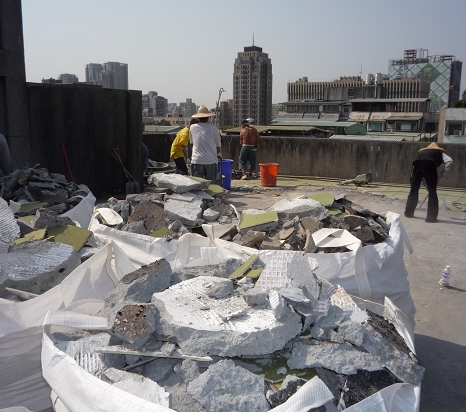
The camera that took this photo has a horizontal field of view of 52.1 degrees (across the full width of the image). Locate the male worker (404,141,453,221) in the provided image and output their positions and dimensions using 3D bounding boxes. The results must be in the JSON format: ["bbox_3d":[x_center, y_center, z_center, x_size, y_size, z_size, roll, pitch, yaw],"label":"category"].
[{"bbox_3d":[3.279,-0.440,7.992,0.600,1.250,0.680,6,12,31],"label":"male worker"}]

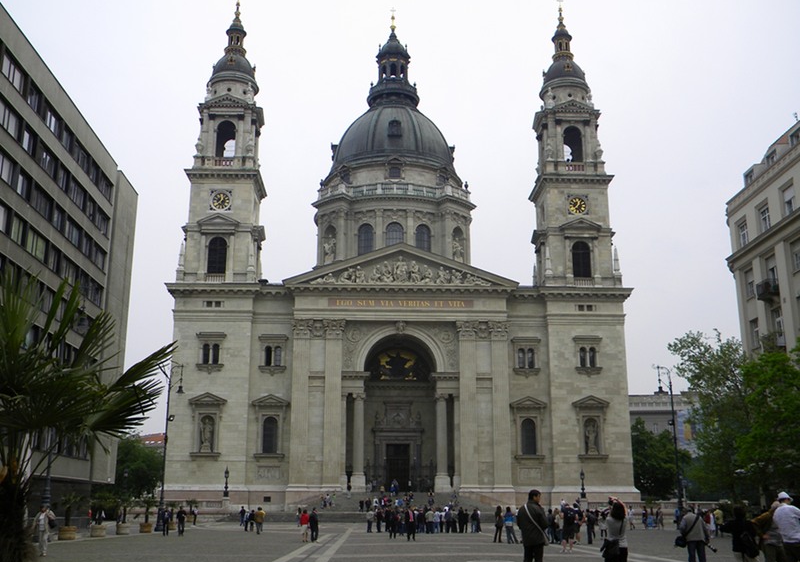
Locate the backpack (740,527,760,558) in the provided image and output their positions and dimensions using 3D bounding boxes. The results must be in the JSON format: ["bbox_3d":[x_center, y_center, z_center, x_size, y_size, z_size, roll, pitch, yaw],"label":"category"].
[{"bbox_3d":[7.077,5.290,16.800,0.360,0.520,0.250,-1,-16,-20],"label":"backpack"}]

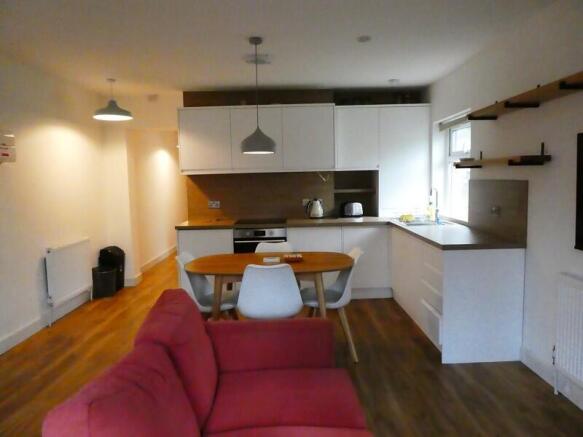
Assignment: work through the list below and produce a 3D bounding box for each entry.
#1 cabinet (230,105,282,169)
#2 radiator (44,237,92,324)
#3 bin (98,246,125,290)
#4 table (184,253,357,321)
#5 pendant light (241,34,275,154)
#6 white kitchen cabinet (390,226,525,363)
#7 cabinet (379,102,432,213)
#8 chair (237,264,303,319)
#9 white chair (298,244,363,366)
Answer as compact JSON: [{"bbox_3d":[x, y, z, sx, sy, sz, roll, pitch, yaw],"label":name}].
[{"bbox_3d":[-0.405,-0.913,4.740,0.600,0.740,0.300,-1,6,-1],"label":"cabinet"},{"bbox_3d":[-2.407,0.621,4.367,0.105,0.690,0.830,-1,6,0],"label":"radiator"},{"bbox_3d":[-2.304,0.652,5.212,0.300,0.594,0.285,-1,6,0],"label":"bin"},{"bbox_3d":[-0.157,0.718,3.234,1.300,0.750,0.790,-1,6,-1],"label":"table"},{"bbox_3d":[-0.253,-0.909,3.017,0.265,0.835,0.265,-1,6,-1],"label":"pendant light"},{"bbox_3d":[1.409,0.568,3.741,0.590,0.863,1.530,-1,6,-1],"label":"white kitchen cabinet"},{"bbox_3d":[1.329,-0.680,4.907,0.599,1.301,0.341,-1,6,0],"label":"cabinet"},{"bbox_3d":[-0.145,0.703,3.071,0.480,0.825,0.530,-1,6,0],"label":"chair"},{"bbox_3d":[0.319,0.669,3.255,0.540,0.820,0.480,-1,6,-1],"label":"white chair"}]

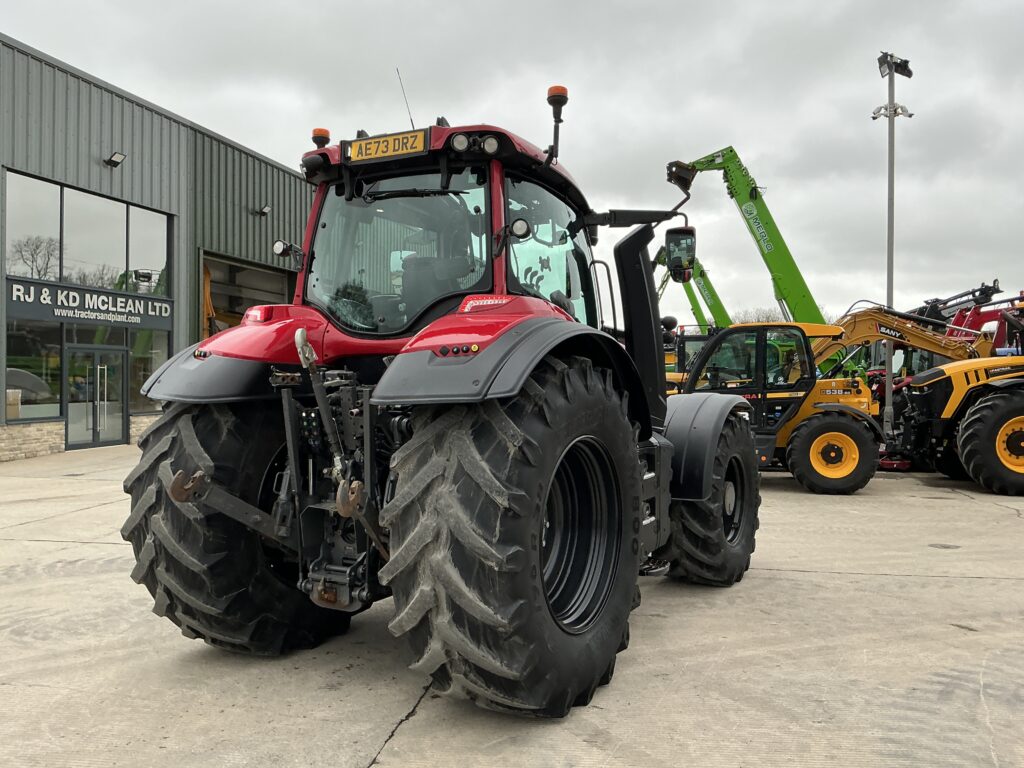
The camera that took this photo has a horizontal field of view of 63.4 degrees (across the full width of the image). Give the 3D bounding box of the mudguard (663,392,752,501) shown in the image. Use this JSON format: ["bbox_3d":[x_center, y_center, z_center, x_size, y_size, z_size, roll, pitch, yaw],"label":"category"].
[{"bbox_3d":[1.630,0.491,7.172,0.640,0.820,1.450,1,1,29],"label":"mudguard"}]

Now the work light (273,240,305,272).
[{"bbox_3d":[-1.501,-0.852,5.584,0.205,0.205,0.135,1,1,29],"label":"work light"}]

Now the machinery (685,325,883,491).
[{"bbox_3d":[3.255,0.348,13.346,4.700,2.520,2.300,0,1,6],"label":"machinery"}]

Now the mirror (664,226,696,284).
[{"bbox_3d":[1.130,-0.860,5.544,0.210,0.390,0.100,1,1,41],"label":"mirror"}]

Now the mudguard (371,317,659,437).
[{"bbox_3d":[0.091,-0.012,4.783,0.760,0.740,2.030,1,1,29],"label":"mudguard"}]

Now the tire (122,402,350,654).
[{"bbox_3d":[-1.580,0.768,5.666,0.700,1.915,1.970,1,1,29],"label":"tire"}]

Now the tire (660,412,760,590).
[{"bbox_3d":[1.709,0.981,7.297,0.610,1.456,1.500,1,1,29],"label":"tire"}]

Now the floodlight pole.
[{"bbox_3d":[7.514,-2.371,16.431,0.160,7.880,0.160,0,1,0],"label":"floodlight pole"}]

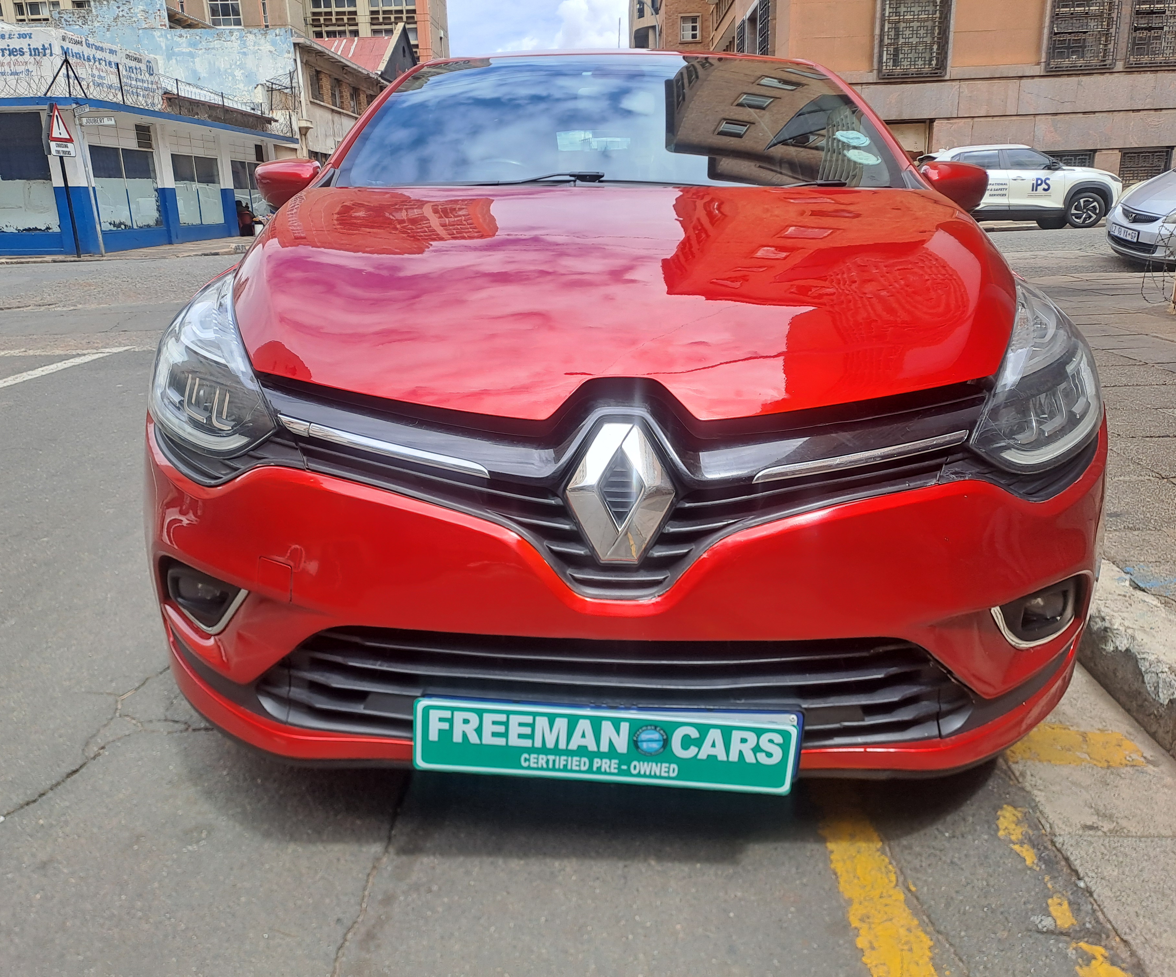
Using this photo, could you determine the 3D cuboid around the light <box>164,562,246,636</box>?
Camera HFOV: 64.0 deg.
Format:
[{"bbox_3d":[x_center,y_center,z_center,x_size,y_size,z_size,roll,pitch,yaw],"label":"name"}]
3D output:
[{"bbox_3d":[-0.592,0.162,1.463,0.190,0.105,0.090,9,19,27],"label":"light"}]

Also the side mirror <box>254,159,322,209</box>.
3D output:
[{"bbox_3d":[-0.782,-0.826,2.530,0.200,0.140,0.125,1,17,2],"label":"side mirror"}]

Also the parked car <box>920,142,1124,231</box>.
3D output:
[{"bbox_3d":[7.976,-5.752,17.951,3.990,1.570,1.758,-1,17,4],"label":"parked car"}]

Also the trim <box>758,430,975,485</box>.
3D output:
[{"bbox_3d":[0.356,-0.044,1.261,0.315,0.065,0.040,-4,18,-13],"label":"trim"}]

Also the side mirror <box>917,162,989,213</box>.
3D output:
[{"bbox_3d":[0.946,-0.794,2.462,0.200,0.140,0.125,1,17,2],"label":"side mirror"}]

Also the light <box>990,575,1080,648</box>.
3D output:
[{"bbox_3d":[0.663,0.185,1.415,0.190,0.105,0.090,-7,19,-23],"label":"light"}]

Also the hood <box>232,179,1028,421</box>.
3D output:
[{"bbox_3d":[0.040,-0.376,1.626,1.440,0.295,1.000,1,17,2],"label":"hood"}]

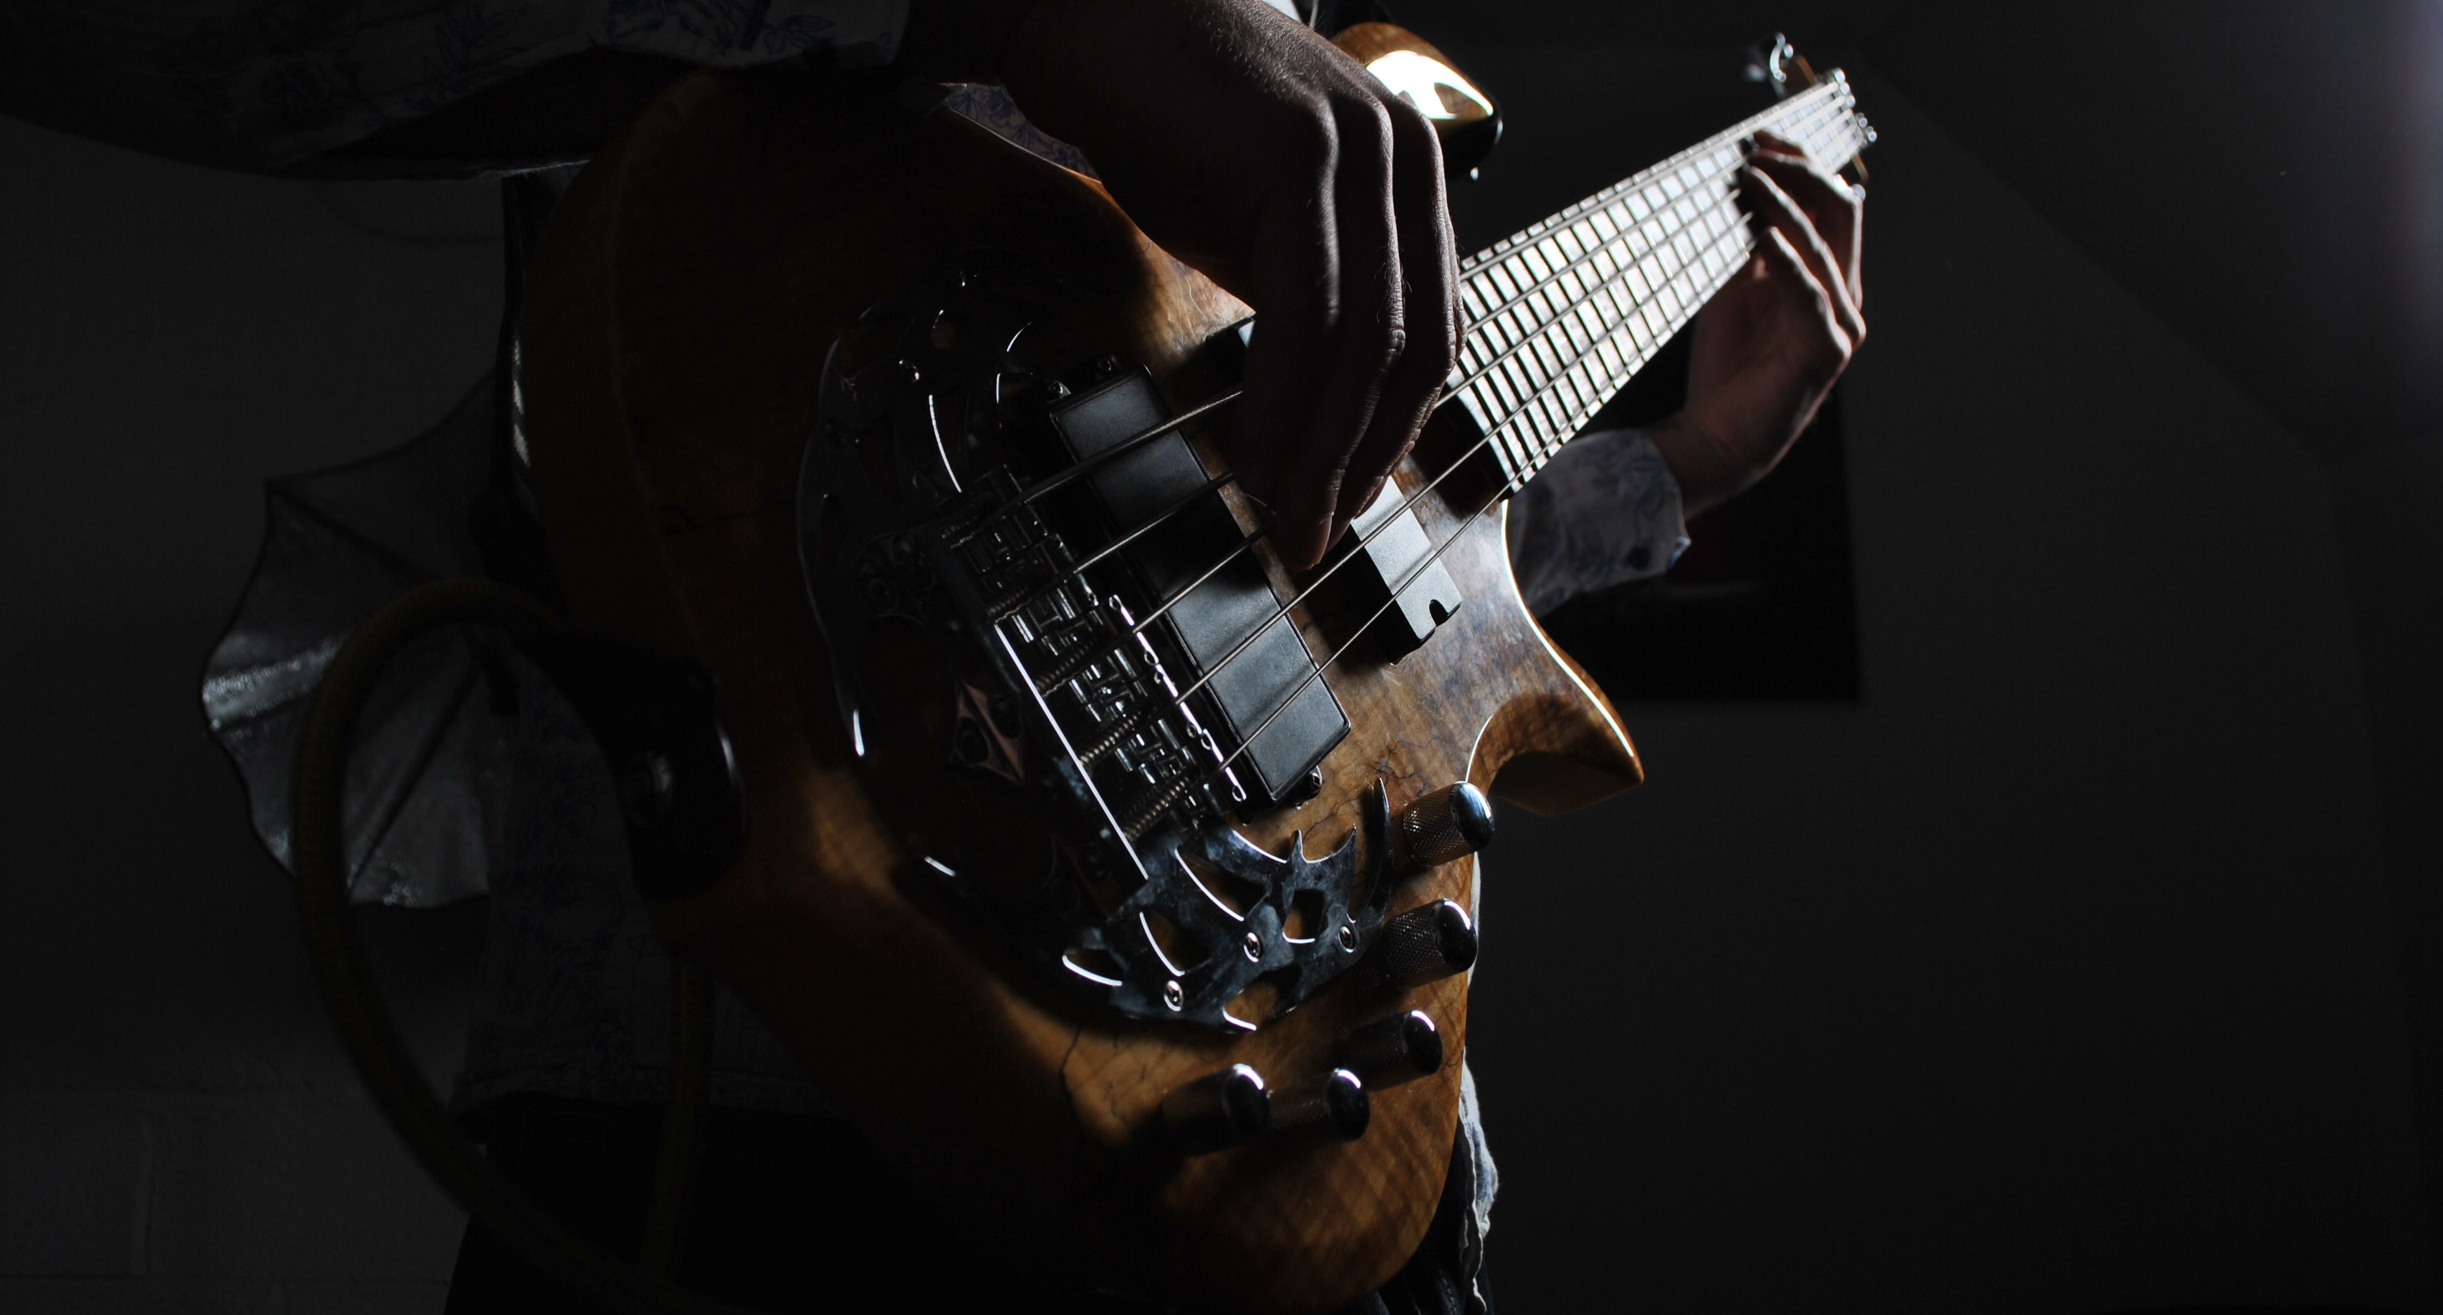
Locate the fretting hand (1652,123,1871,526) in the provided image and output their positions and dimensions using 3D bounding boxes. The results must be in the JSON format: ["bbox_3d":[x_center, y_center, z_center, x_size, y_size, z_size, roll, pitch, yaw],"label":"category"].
[{"bbox_3d":[0.256,-0.159,0.875,0.095,0.175,0.100,17,3,18],"label":"fretting hand"}]

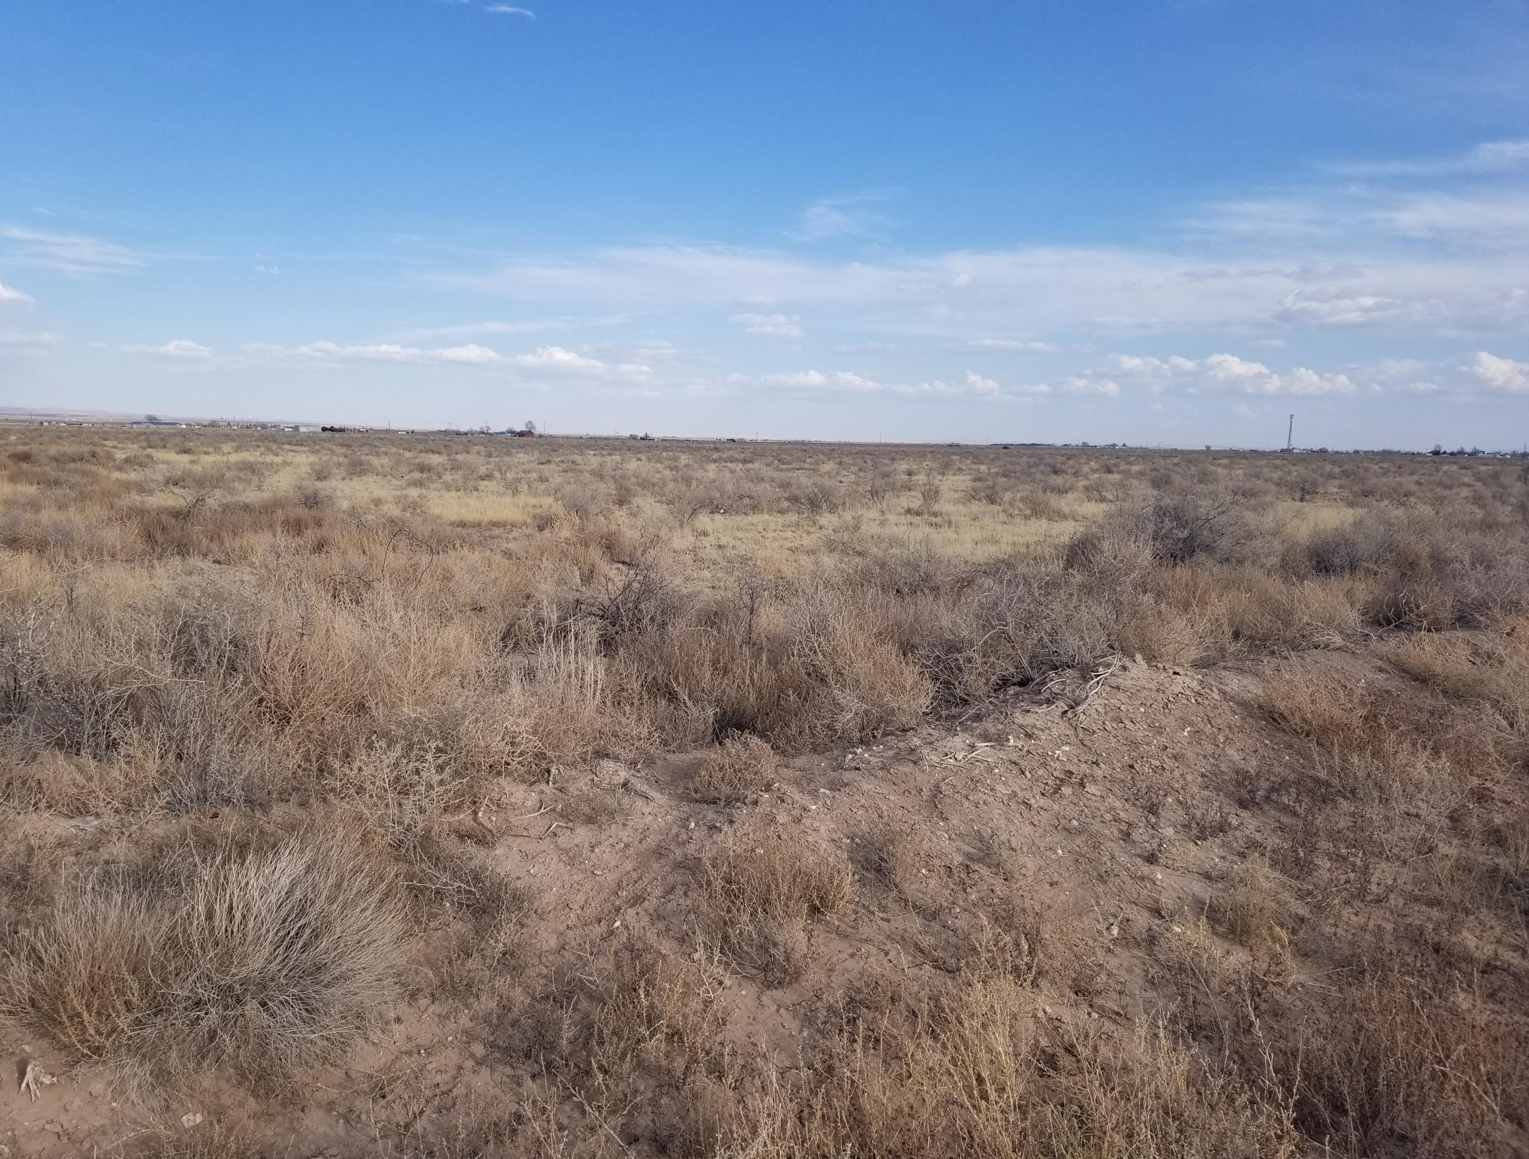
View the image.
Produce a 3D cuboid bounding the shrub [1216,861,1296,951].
[{"bbox_3d":[1.501,1.000,3.550,0.206,0.249,0.195,1,7,0],"label":"shrub"}]

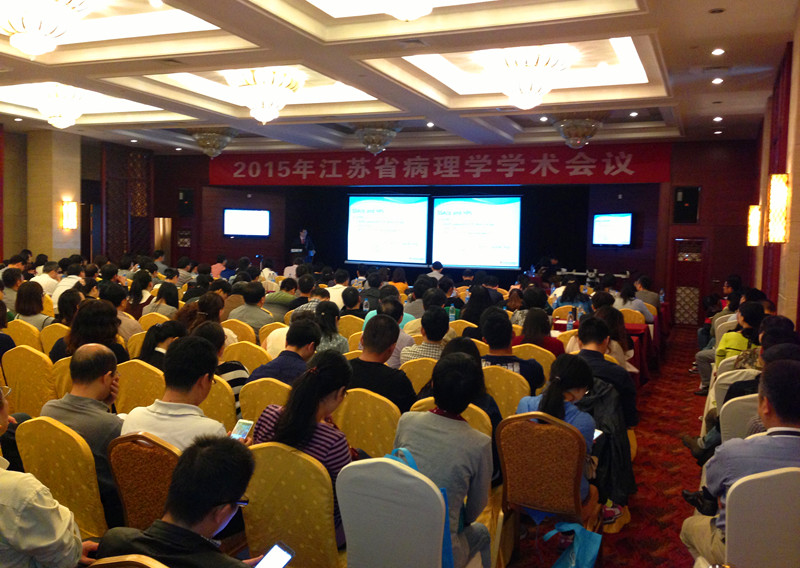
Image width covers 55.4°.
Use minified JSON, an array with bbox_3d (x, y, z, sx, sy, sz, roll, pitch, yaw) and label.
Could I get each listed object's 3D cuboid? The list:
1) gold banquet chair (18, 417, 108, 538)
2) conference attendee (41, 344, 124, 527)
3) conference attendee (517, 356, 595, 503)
[{"bbox_3d":[-1.483,1.066,3.734,0.460,0.940,0.570,3,3,23],"label":"gold banquet chair"},{"bbox_3d":[-1.324,0.895,3.629,0.520,1.264,0.780,3,3,22],"label":"conference attendee"},{"bbox_3d":[0.853,0.968,4.178,0.480,1.200,0.820,3,3,23],"label":"conference attendee"}]

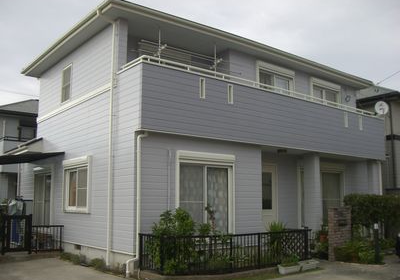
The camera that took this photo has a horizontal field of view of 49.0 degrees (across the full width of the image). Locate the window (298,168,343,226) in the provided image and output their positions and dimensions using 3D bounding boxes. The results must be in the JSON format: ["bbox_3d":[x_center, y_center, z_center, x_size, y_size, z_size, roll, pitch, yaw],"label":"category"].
[{"bbox_3d":[4.014,1.999,14.401,2.300,2.150,0.120,7,-11,-37],"label":"window"}]

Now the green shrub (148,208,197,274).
[{"bbox_3d":[-0.564,2.080,9.000,0.880,1.300,0.800,0,-9,0],"label":"green shrub"}]

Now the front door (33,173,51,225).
[{"bbox_3d":[-5.138,2.041,14.131,0.100,2.000,1.680,7,-11,-37],"label":"front door"}]

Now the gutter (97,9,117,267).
[{"bbox_3d":[-2.276,-0.126,10.179,0.580,6.100,0.200,7,-12,-38],"label":"gutter"}]

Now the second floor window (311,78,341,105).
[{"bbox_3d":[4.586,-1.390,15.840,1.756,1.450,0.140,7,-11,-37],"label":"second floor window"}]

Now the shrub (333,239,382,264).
[{"bbox_3d":[4.338,3.016,12.005,0.750,0.580,1.050,7,-11,-37],"label":"shrub"}]

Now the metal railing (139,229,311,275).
[{"bbox_3d":[0.880,2.516,10.153,4.600,0.750,1.250,7,-11,-37],"label":"metal railing"}]

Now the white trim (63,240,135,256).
[{"bbox_3d":[-2.641,2.626,10.759,0.040,0.070,4.100,7,-11,-37],"label":"white trim"}]

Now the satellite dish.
[{"bbox_3d":[6.407,-1.147,15.500,0.480,0.500,0.270,-3,-10,18],"label":"satellite dish"}]

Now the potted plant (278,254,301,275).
[{"bbox_3d":[2.078,2.787,10.002,0.270,0.380,0.700,-7,-12,39],"label":"potted plant"}]

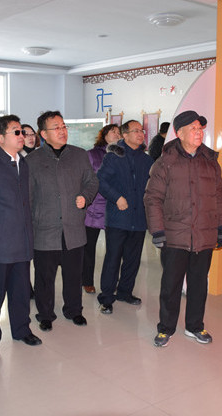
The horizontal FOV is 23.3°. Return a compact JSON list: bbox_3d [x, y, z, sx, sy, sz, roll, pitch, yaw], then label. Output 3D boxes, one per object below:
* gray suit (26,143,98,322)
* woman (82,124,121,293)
[{"bbox_3d":[-0.379,0.206,4.386,0.540,1.463,0.330,-3,8,-24],"label":"gray suit"},{"bbox_3d":[-0.077,0.002,5.453,0.460,1.679,0.330,-6,10,-42],"label":"woman"}]

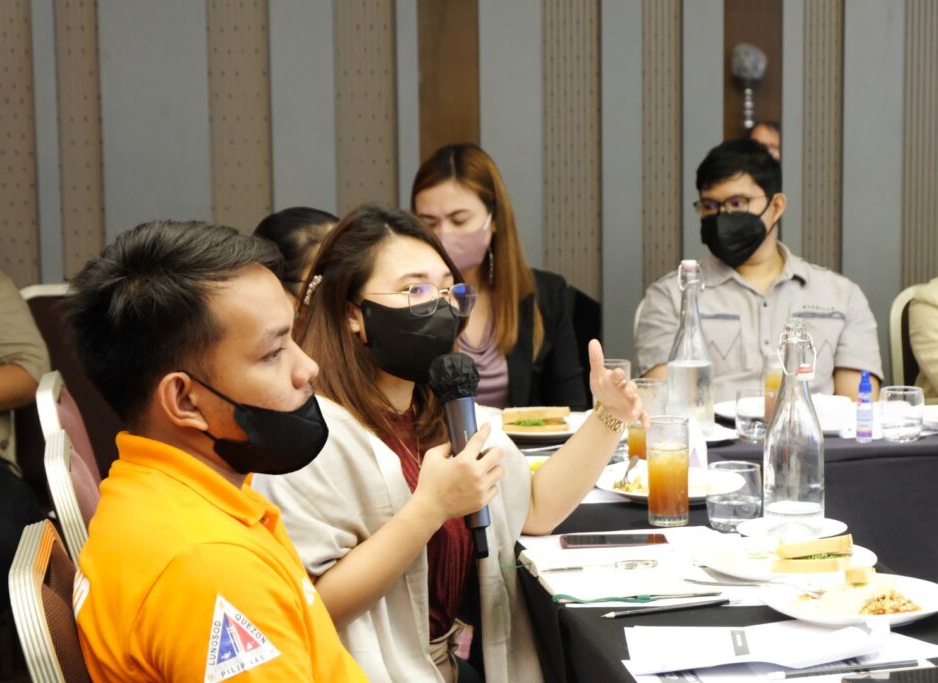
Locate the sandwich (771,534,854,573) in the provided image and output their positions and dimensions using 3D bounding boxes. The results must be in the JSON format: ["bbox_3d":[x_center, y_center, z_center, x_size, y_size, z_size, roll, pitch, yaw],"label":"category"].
[{"bbox_3d":[0.450,0.276,2.821,0.100,0.045,0.068,-1,7,0],"label":"sandwich"}]

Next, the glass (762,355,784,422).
[{"bbox_3d":[0.570,0.094,3.890,0.060,0.149,0.060,-1,7,0],"label":"glass"}]

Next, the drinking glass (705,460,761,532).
[{"bbox_3d":[0.394,0.230,3.161,0.083,0.092,0.083,0,7,6],"label":"drinking glass"}]

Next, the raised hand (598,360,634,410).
[{"bbox_3d":[0.214,0.063,3.050,0.090,0.130,0.115,-2,7,-9],"label":"raised hand"}]

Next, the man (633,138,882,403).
[{"bbox_3d":[0.613,0.241,4.290,0.550,1.278,0.740,-1,7,-3],"label":"man"}]

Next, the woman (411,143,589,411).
[{"bbox_3d":[0.034,0.264,4.069,0.480,1.260,0.700,-1,7,0],"label":"woman"}]

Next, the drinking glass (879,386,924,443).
[{"bbox_3d":[0.775,0.131,3.819,0.076,0.090,0.076,-1,7,0],"label":"drinking glass"}]

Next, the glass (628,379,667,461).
[{"bbox_3d":[0.302,0.145,3.583,0.061,0.155,0.061,0,7,6],"label":"glass"}]

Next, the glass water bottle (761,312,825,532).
[{"bbox_3d":[0.474,0.120,3.097,0.087,0.307,0.087,0,7,6],"label":"glass water bottle"}]

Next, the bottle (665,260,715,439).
[{"bbox_3d":[0.399,0.012,3.836,0.085,0.314,0.085,-1,7,0],"label":"bottle"}]

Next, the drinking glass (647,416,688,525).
[{"bbox_3d":[0.296,0.192,3.155,0.060,0.153,0.060,-1,7,0],"label":"drinking glass"}]

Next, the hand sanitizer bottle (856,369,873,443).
[{"bbox_3d":[0.705,0.115,3.798,0.029,0.129,0.029,1,8,11],"label":"hand sanitizer bottle"}]

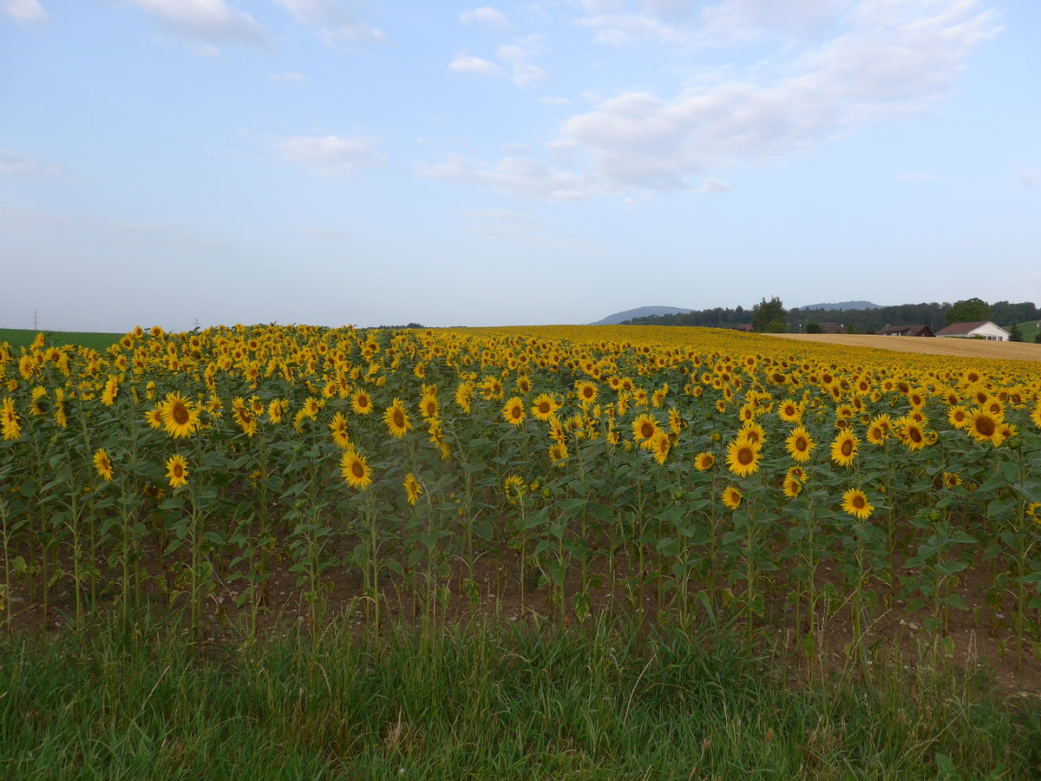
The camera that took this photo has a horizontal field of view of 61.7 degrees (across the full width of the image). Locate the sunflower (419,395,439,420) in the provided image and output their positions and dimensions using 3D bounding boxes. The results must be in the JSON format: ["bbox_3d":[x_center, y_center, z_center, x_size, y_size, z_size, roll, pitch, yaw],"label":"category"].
[{"bbox_3d":[-0.672,0.124,6.400,0.174,0.185,0.066,1,3,32],"label":"sunflower"}]

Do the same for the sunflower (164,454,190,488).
[{"bbox_3d":[-2.046,0.481,5.200,0.170,0.200,0.060,1,3,25],"label":"sunflower"}]

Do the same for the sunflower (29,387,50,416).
[{"bbox_3d":[-3.420,0.083,6.200,0.100,0.235,0.235,-2,3,-24],"label":"sunflower"}]

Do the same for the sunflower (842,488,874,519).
[{"bbox_3d":[1.735,0.584,4.500,0.155,0.165,0.053,2,4,38],"label":"sunflower"}]

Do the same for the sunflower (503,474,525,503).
[{"bbox_3d":[-0.043,0.643,5.700,0.165,0.185,0.070,-3,-8,-45],"label":"sunflower"}]

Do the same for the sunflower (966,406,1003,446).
[{"bbox_3d":[2.765,0.215,5.200,0.221,0.235,0.075,2,4,36],"label":"sunflower"}]

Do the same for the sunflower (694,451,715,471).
[{"bbox_3d":[1.184,0.454,5.600,0.135,0.130,0.065,3,-4,45],"label":"sunflower"}]

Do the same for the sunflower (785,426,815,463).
[{"bbox_3d":[1.567,0.305,4.900,0.190,0.205,0.075,2,7,36],"label":"sunflower"}]

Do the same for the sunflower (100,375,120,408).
[{"bbox_3d":[-2.773,0.003,5.900,0.190,0.210,0.085,3,4,45],"label":"sunflower"}]

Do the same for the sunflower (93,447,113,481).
[{"bbox_3d":[-2.536,0.451,5.300,0.175,0.195,0.065,3,16,42],"label":"sunflower"}]

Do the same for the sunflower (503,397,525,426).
[{"bbox_3d":[-0.048,0.150,6.400,0.200,0.215,0.070,2,4,40],"label":"sunflower"}]

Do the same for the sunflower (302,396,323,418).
[{"bbox_3d":[-1.739,0.142,7.300,0.175,0.190,0.070,2,3,29],"label":"sunflower"}]

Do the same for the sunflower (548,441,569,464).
[{"bbox_3d":[0.273,0.454,6.300,0.150,0.165,0.060,1,3,27],"label":"sunflower"}]

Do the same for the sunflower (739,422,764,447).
[{"bbox_3d":[1.458,0.282,5.500,0.179,0.190,0.066,1,3,28],"label":"sunflower"}]

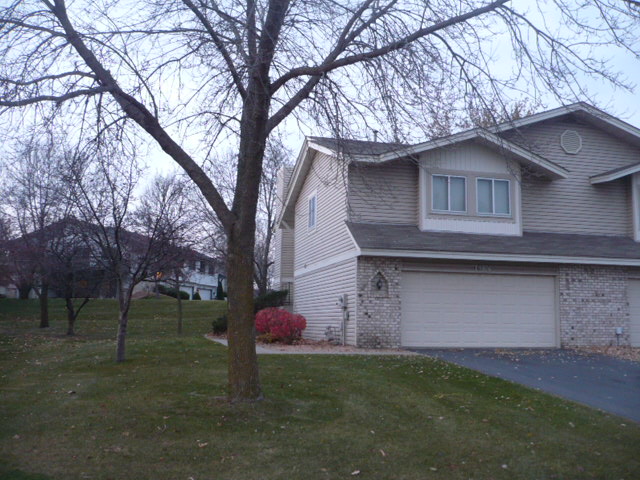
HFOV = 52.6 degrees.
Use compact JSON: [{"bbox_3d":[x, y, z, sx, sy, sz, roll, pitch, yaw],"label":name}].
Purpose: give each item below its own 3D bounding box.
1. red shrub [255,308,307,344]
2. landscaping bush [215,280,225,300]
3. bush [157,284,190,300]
[{"bbox_3d":[-1.199,2.535,19.200,1.580,1.098,1.580,1,-7,0],"label":"red shrub"},{"bbox_3d":[-9.318,4.727,60.000,0.866,1.933,0.866,1,-7,0],"label":"landscaping bush"},{"bbox_3d":[-12.140,4.422,54.000,2.614,1.383,1.961,1,-7,0],"label":"bush"}]

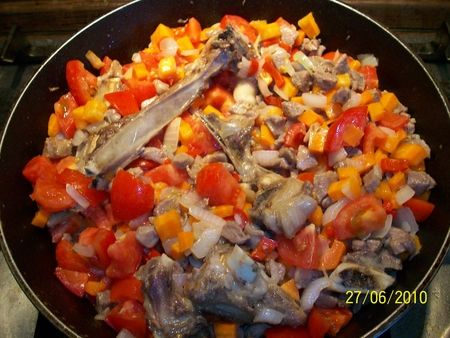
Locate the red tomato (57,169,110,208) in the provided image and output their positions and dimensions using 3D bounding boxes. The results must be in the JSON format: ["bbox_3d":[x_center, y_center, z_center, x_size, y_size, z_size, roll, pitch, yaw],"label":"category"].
[{"bbox_3d":[-0.100,0.013,0.314,0.034,0.024,0.027,-1,59,2],"label":"red tomato"}]

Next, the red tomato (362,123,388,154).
[{"bbox_3d":[0.108,-0.022,0.317,0.021,0.020,0.023,-1,59,2],"label":"red tomato"}]

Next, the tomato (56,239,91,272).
[{"bbox_3d":[-0.101,0.057,0.293,0.024,0.020,0.022,-1,59,2],"label":"tomato"}]

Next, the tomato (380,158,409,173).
[{"bbox_3d":[0.117,-0.002,0.305,0.019,0.010,0.010,-1,59,2],"label":"tomato"}]

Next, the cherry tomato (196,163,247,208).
[{"bbox_3d":[-0.002,0.011,0.298,0.034,0.028,0.031,-1,59,2],"label":"cherry tomato"}]

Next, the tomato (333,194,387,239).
[{"bbox_3d":[0.086,0.031,0.284,0.035,0.025,0.030,-1,59,2],"label":"tomato"}]

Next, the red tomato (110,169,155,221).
[{"bbox_3d":[-0.063,0.017,0.301,0.030,0.028,0.034,-1,59,2],"label":"red tomato"}]

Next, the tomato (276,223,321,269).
[{"bbox_3d":[0.046,0.048,0.280,0.030,0.023,0.028,-1,59,2],"label":"tomato"}]

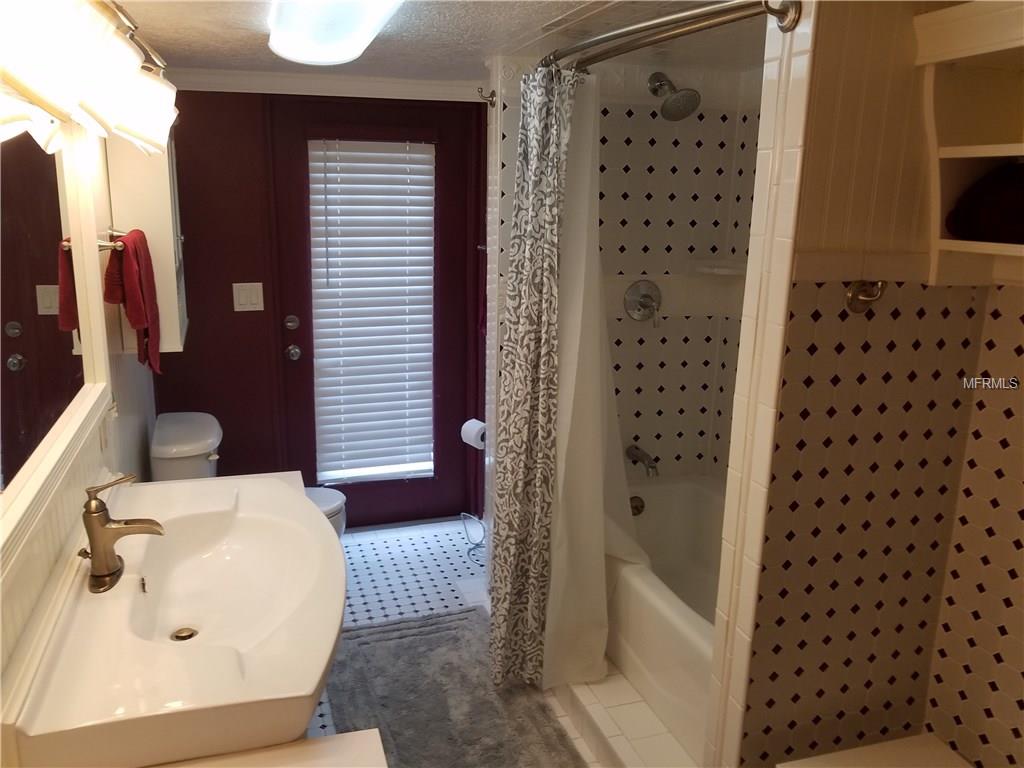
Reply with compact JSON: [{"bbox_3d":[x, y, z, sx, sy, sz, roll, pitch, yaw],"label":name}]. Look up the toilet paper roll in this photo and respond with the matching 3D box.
[{"bbox_3d":[-0.153,0.229,3.460,0.100,0.108,0.108,12,17,41],"label":"toilet paper roll"}]

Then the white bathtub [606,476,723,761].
[{"bbox_3d":[0.708,0.720,2.568,0.800,0.370,1.510,-4,14,-19],"label":"white bathtub"}]

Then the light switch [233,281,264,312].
[{"bbox_3d":[-1.176,-0.386,3.432,0.122,0.121,0.012,-4,14,-19],"label":"light switch"}]

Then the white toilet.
[{"bbox_3d":[-1.042,0.522,3.122,0.735,0.735,0.460,-4,14,-19],"label":"white toilet"}]

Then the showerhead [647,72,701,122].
[{"bbox_3d":[0.579,-1.050,2.802,0.130,0.185,0.200,-4,14,-19],"label":"showerhead"}]

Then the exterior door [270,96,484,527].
[{"bbox_3d":[-0.620,-0.273,3.674,0.940,2.030,0.060,-4,14,-19],"label":"exterior door"}]

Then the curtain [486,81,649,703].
[{"bbox_3d":[0.131,0.073,2.372,0.380,1.920,0.370,-4,14,-19],"label":"curtain"}]

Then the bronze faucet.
[{"bbox_3d":[-0.764,0.276,1.504,0.155,0.207,0.145,-4,14,-19],"label":"bronze faucet"}]

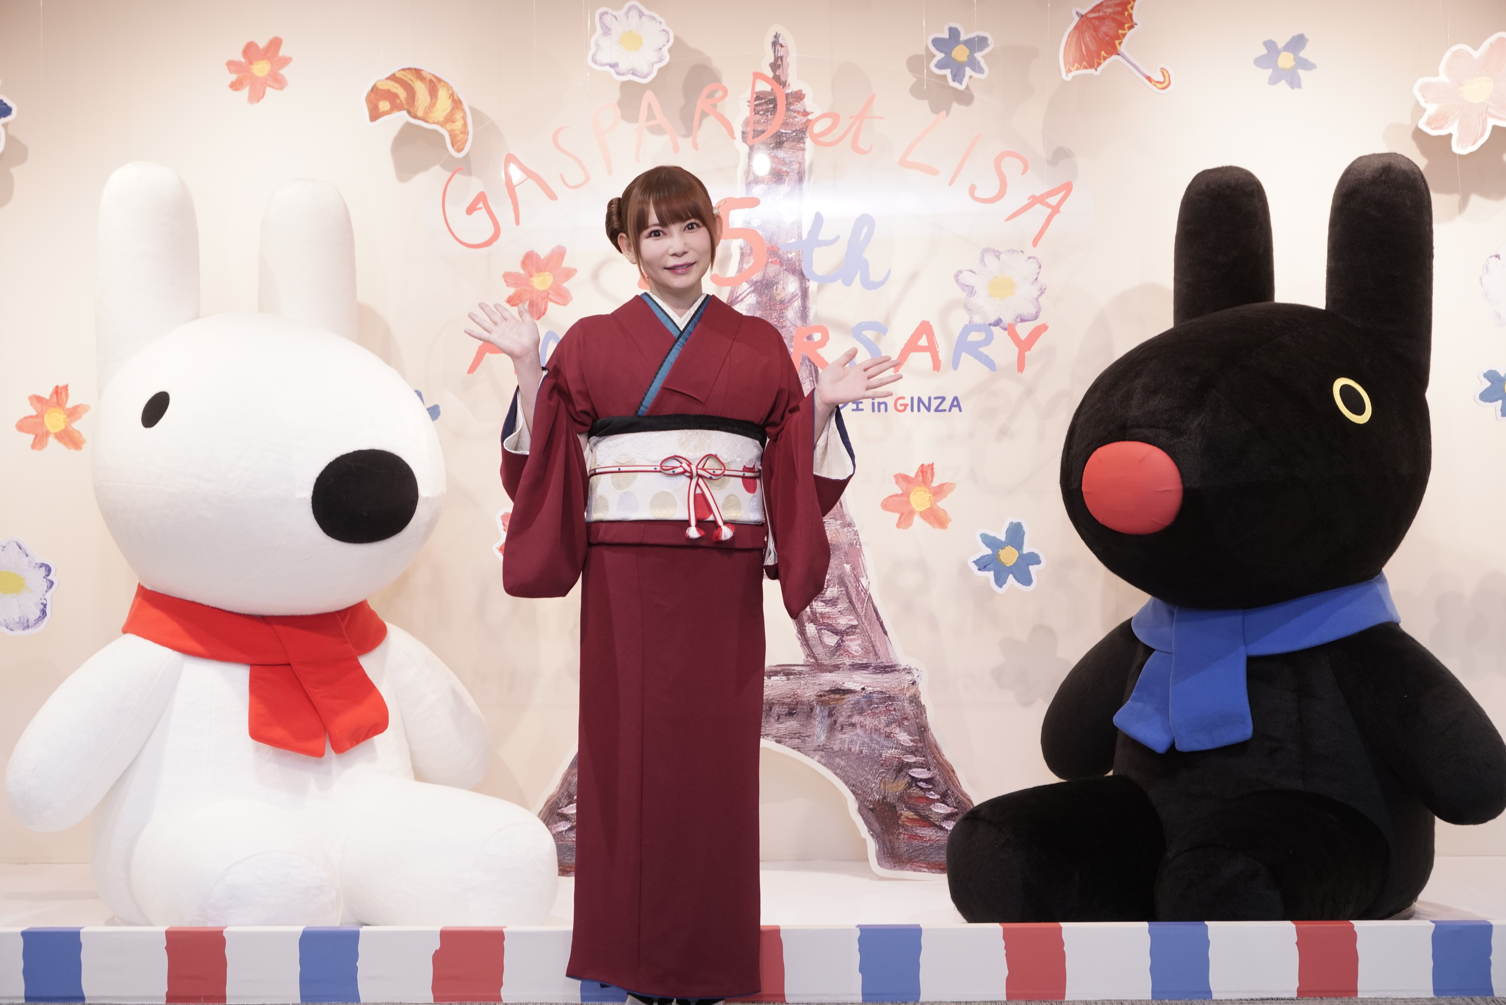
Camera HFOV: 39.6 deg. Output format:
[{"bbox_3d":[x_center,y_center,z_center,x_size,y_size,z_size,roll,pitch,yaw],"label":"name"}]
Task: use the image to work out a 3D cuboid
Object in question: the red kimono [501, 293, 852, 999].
[{"bbox_3d":[-0.142,0.254,3.953,0.662,1.296,0.400,0,-3,-4],"label":"red kimono"}]

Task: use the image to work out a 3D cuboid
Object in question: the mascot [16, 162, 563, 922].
[{"bbox_3d":[-1.007,0.056,4.481,1.050,1.581,0.950,2,-4,-41],"label":"mascot"}]

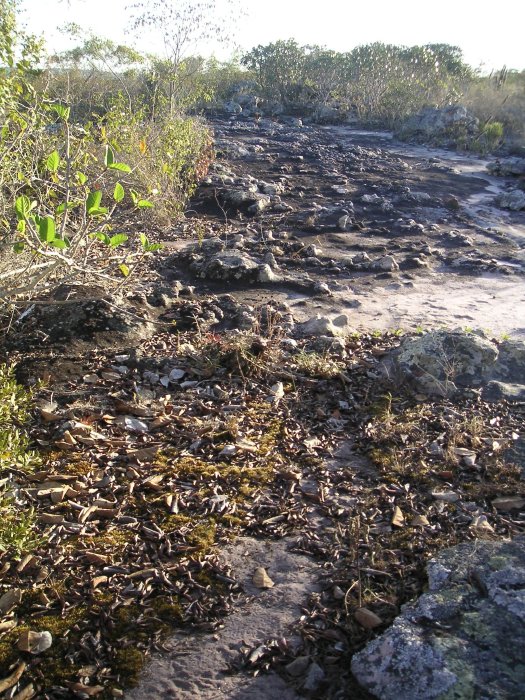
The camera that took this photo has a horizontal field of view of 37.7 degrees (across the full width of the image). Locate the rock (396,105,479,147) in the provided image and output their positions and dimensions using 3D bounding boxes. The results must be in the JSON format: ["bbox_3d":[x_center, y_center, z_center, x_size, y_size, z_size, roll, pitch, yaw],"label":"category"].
[{"bbox_3d":[3.641,-4.726,16.127,1.600,0.780,1.100,-3,20,-9],"label":"rock"}]

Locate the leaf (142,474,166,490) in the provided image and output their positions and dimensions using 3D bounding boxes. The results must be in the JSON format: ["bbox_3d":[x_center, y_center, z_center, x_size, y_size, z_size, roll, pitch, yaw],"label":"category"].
[{"bbox_3d":[-0.416,0.506,2.936,0.078,0.030,0.048,-6,21,-17],"label":"leaf"}]

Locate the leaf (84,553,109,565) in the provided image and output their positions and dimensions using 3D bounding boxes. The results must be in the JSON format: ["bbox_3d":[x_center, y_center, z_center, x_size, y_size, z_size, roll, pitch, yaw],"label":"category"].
[{"bbox_3d":[-0.537,0.675,2.489,0.072,0.020,0.034,6,21,17],"label":"leaf"}]

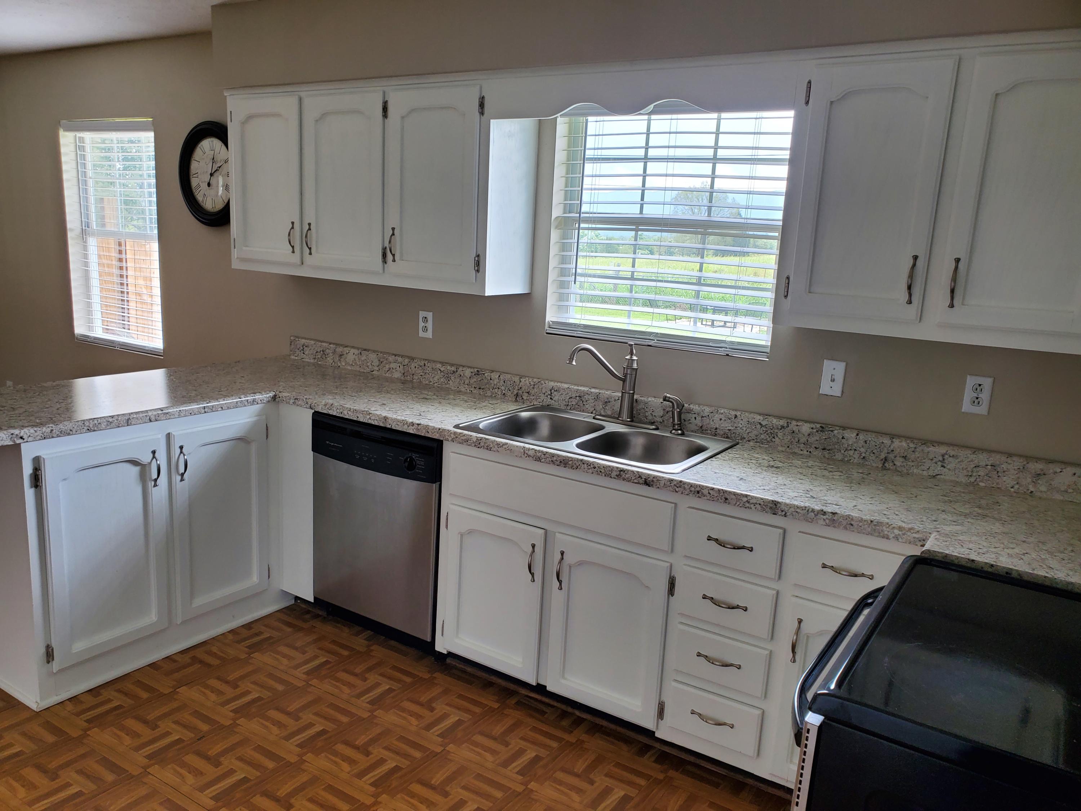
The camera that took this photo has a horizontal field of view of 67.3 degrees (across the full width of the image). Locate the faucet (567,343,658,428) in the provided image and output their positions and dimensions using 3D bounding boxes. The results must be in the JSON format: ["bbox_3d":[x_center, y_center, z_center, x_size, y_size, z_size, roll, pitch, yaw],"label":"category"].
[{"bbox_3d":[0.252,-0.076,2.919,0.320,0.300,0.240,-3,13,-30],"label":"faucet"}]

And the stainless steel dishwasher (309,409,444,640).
[{"bbox_3d":[-0.468,0.440,3.281,0.607,0.843,0.612,10,14,31],"label":"stainless steel dishwasher"}]

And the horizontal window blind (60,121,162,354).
[{"bbox_3d":[-2.497,-0.988,4.772,0.915,1.307,0.055,10,14,31],"label":"horizontal window blind"}]

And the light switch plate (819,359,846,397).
[{"bbox_3d":[0.960,-0.089,2.666,0.070,0.115,0.013,10,14,31],"label":"light switch plate"}]

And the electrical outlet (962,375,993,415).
[{"bbox_3d":[1.319,-0.031,2.448,0.070,0.114,0.008,10,14,31],"label":"electrical outlet"}]

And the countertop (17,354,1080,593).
[{"bbox_3d":[-0.184,0.174,2.450,3.715,0.043,1.670,10,14,31],"label":"countertop"}]

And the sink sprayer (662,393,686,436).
[{"bbox_3d":[0.470,0.035,2.846,0.100,0.142,0.043,-2,13,-26],"label":"sink sprayer"}]

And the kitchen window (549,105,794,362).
[{"bbox_3d":[0.454,-0.665,2.961,0.899,0.889,0.100,10,14,31],"label":"kitchen window"}]

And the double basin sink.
[{"bbox_3d":[0.191,0.188,2.820,0.842,0.186,0.545,10,14,31],"label":"double basin sink"}]

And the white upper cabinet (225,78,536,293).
[{"bbox_3d":[-0.714,-0.908,3.411,1.437,0.759,0.330,10,14,31],"label":"white upper cabinet"}]

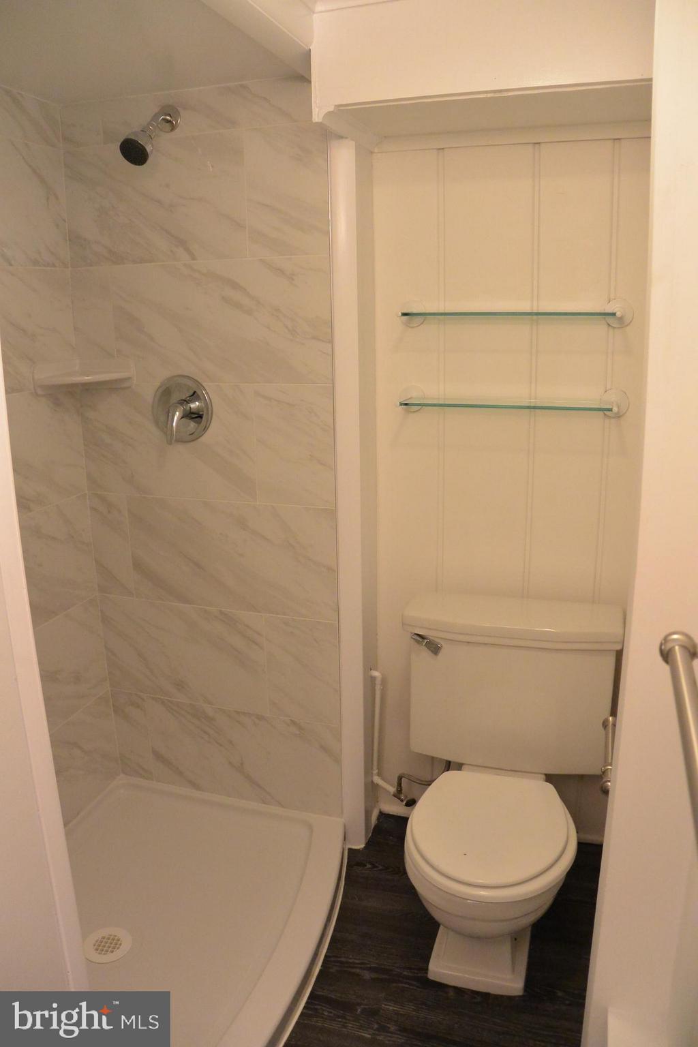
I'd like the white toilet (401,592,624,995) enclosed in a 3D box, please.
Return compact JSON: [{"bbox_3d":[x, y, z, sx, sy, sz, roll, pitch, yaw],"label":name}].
[{"bbox_3d":[0.340,0.635,1.824,0.530,0.745,0.720,4,15,18],"label":"white toilet"}]

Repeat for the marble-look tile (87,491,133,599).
[{"bbox_3d":[-0.677,0.059,2.239,0.127,0.303,0.010,4,15,18],"label":"marble-look tile"}]

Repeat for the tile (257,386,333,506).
[{"bbox_3d":[-0.137,-0.196,1.985,0.213,0.303,0.010,4,15,18],"label":"tile"}]

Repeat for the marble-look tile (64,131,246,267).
[{"bbox_3d":[-0.494,-0.809,1.976,0.530,0.305,0.012,4,15,18],"label":"marble-look tile"}]

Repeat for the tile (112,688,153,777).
[{"bbox_3d":[-0.659,0.648,2.406,0.126,0.300,0.012,4,15,18],"label":"tile"}]

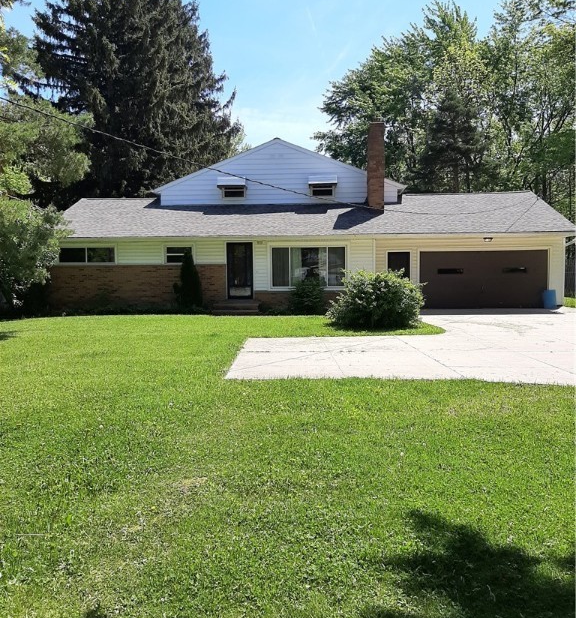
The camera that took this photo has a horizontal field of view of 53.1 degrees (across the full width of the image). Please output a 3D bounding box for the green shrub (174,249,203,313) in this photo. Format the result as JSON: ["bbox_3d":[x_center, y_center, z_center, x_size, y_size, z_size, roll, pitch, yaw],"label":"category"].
[{"bbox_3d":[-3.447,-0.888,19.882,0.980,2.179,0.900,0,4,1],"label":"green shrub"}]

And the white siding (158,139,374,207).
[{"bbox_3d":[-0.535,-5.388,22.864,9.100,2.558,0.300,0,4,1],"label":"white siding"}]

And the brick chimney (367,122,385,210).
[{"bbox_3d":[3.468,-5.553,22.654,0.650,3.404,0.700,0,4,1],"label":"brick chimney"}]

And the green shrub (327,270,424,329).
[{"bbox_3d":[2.351,-0.277,15.413,2.450,1.447,2.300,0,4,1],"label":"green shrub"}]

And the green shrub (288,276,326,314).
[{"bbox_3d":[0.663,-0.461,19.609,1.250,1.320,1.150,0,4,1],"label":"green shrub"}]

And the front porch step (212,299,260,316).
[{"bbox_3d":[-1.767,0.006,19.787,1.550,0.390,1.350,0,4,1],"label":"front porch step"}]

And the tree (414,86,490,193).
[{"bbox_3d":[10.446,-7.289,36.627,5.000,12.775,4.800,0,4,1],"label":"tree"}]

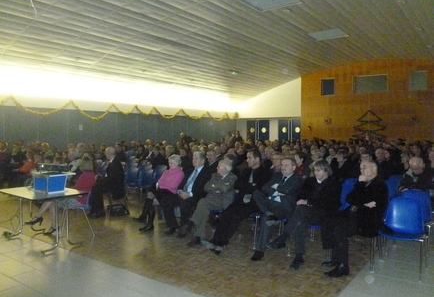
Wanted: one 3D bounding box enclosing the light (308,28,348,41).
[{"bbox_3d":[3.823,-3.939,12.115,1.140,0.080,1.110,2,3,38],"label":"light"}]

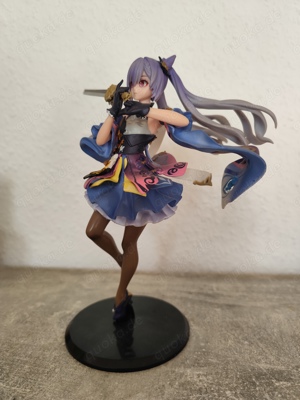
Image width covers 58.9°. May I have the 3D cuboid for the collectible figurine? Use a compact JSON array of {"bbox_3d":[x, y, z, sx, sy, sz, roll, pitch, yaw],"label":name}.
[{"bbox_3d":[0.011,-0.006,0.244,0.175,0.234,0.117,4,7,33],"label":"collectible figurine"}]

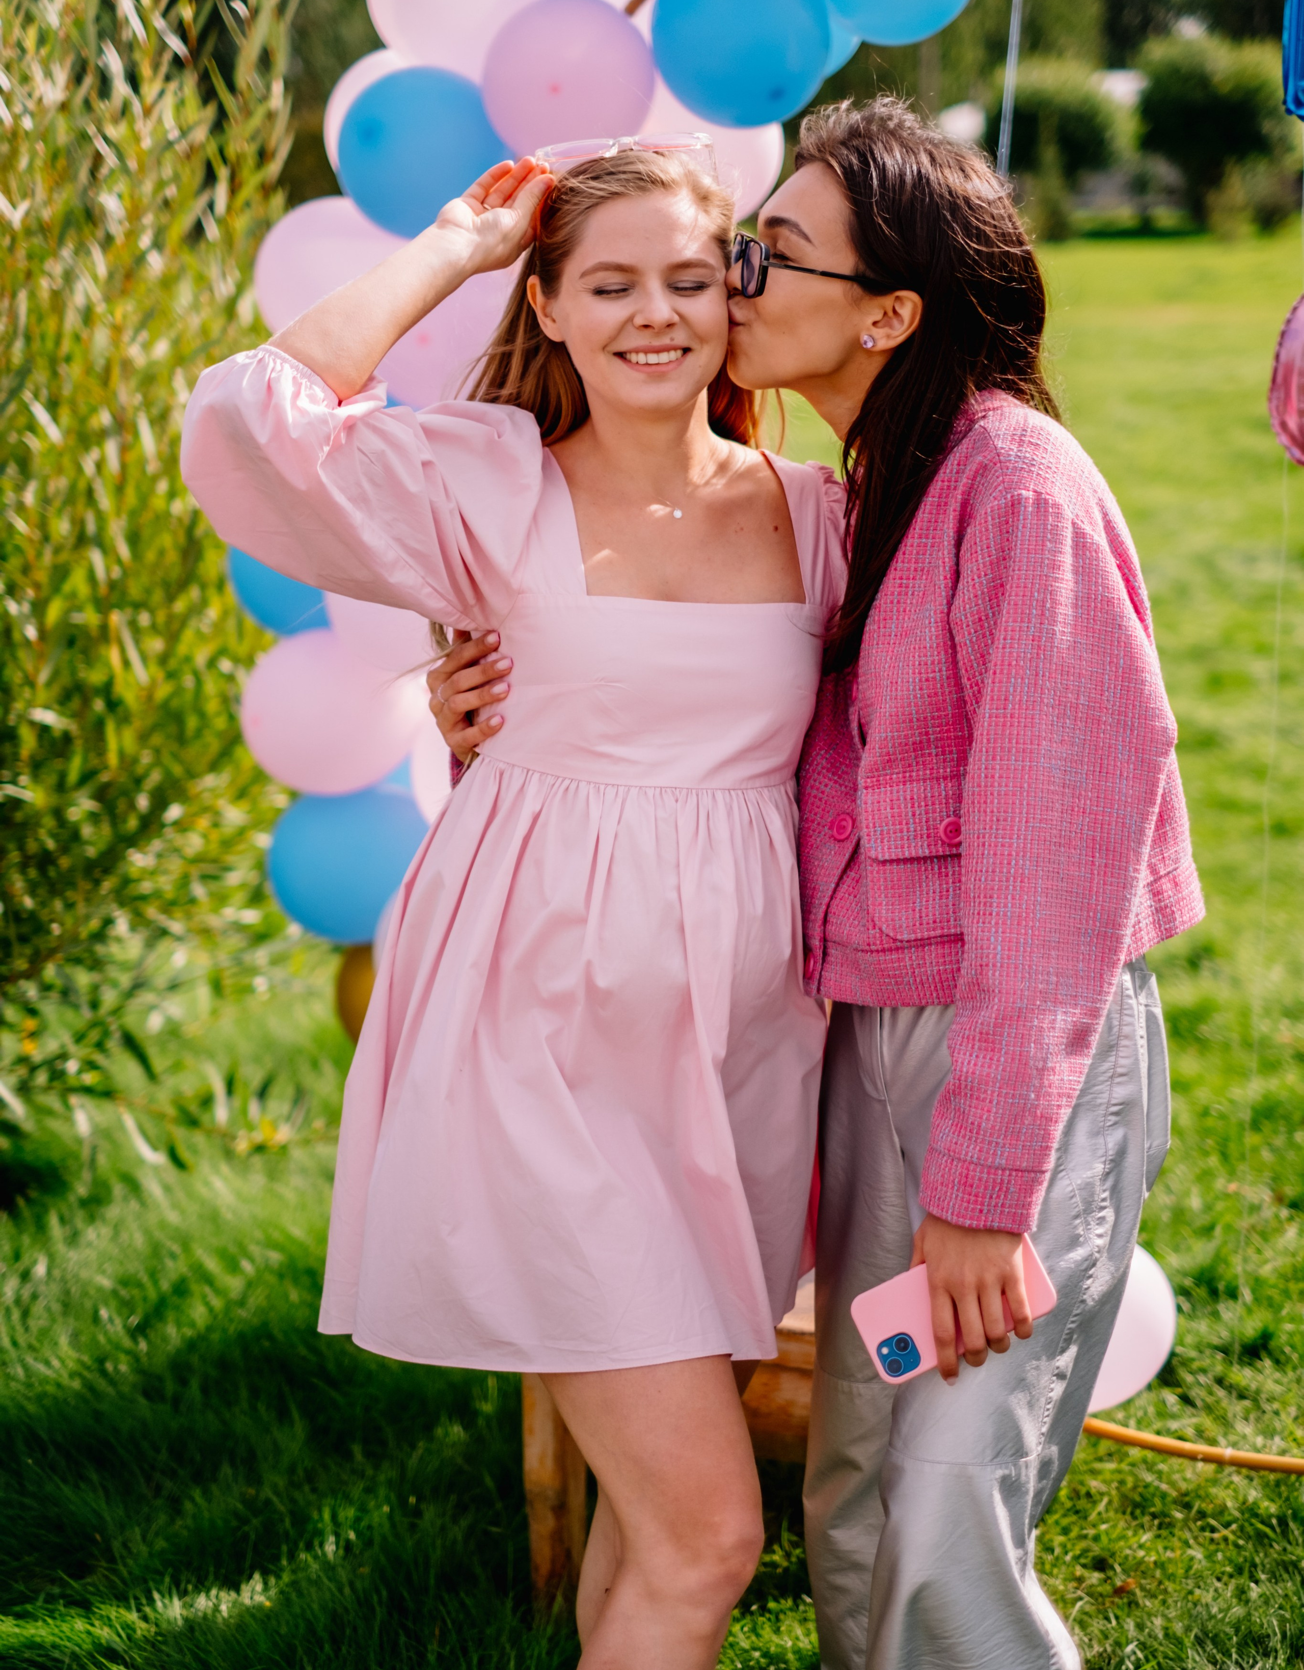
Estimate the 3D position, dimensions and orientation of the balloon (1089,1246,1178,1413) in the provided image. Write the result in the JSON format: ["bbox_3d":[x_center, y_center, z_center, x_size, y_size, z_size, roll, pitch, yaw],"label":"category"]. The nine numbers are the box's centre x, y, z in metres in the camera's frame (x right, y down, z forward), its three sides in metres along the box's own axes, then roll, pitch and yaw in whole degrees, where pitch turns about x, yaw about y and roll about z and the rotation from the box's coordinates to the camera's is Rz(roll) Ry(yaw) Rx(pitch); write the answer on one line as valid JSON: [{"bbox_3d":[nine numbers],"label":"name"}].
[{"bbox_3d":[0.544,0.615,3.650,0.240,0.240,0.240,0,13,0],"label":"balloon"}]

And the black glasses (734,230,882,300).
[{"bbox_3d":[0.144,-0.443,2.292,0.143,0.050,0.140,7,12,-12],"label":"black glasses"}]

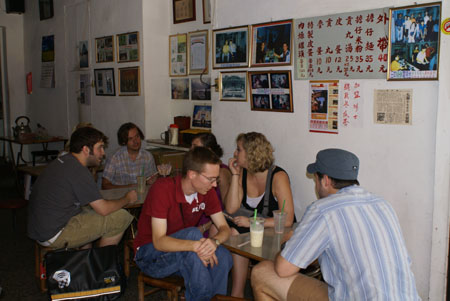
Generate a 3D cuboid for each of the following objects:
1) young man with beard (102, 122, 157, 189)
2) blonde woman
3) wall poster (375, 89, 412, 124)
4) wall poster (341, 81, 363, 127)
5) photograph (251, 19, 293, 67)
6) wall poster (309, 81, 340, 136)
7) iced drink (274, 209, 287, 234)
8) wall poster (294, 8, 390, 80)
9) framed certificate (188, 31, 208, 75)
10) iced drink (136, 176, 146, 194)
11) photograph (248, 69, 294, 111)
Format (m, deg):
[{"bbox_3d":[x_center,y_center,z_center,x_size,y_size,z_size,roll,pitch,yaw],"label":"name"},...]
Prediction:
[{"bbox_3d":[-0.848,0.290,4.380,0.500,1.060,0.660,-1,6,-6],"label":"young man with beard"},{"bbox_3d":[0.217,0.434,3.070,0.460,1.080,0.580,4,7,30],"label":"blonde woman"},{"bbox_3d":[0.984,-0.255,2.853,0.006,0.208,0.237,-6,9,-44],"label":"wall poster"},{"bbox_3d":[0.792,-0.287,3.050,0.006,0.294,0.159,-6,9,-44],"label":"wall poster"},{"bbox_3d":[0.334,-0.749,3.461,0.025,0.307,0.384,-6,9,-44],"label":"photograph"},{"bbox_3d":[0.626,-0.277,3.101,0.215,0.334,0.010,7,12,43],"label":"wall poster"},{"bbox_3d":[0.339,0.441,3.000,0.086,0.136,0.086,0,6,0],"label":"iced drink"},{"bbox_3d":[0.726,-0.651,3.075,0.010,0.411,0.713,-6,9,-44],"label":"wall poster"},{"bbox_3d":[-0.231,-0.885,4.446,0.025,0.385,0.271,-6,9,-44],"label":"framed certificate"},{"bbox_3d":[-0.719,0.303,4.200,0.085,0.140,0.085,0,6,0],"label":"iced drink"},{"bbox_3d":[0.336,-0.422,3.496,0.025,0.284,0.398,-6,6,-44],"label":"photograph"}]

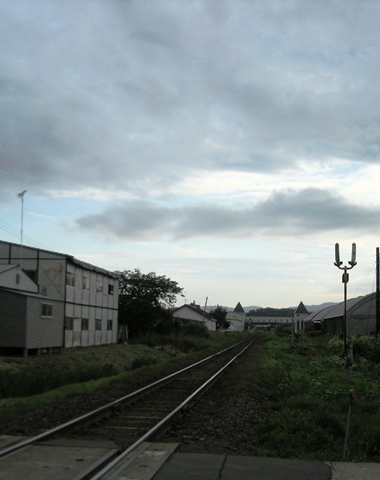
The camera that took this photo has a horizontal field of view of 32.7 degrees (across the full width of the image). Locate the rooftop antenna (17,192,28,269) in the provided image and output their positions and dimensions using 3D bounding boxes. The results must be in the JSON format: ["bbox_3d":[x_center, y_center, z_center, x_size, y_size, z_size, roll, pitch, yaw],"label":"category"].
[{"bbox_3d":[-9.533,-0.619,36.439,0.450,4.430,1.300,6,-10,-33],"label":"rooftop antenna"}]

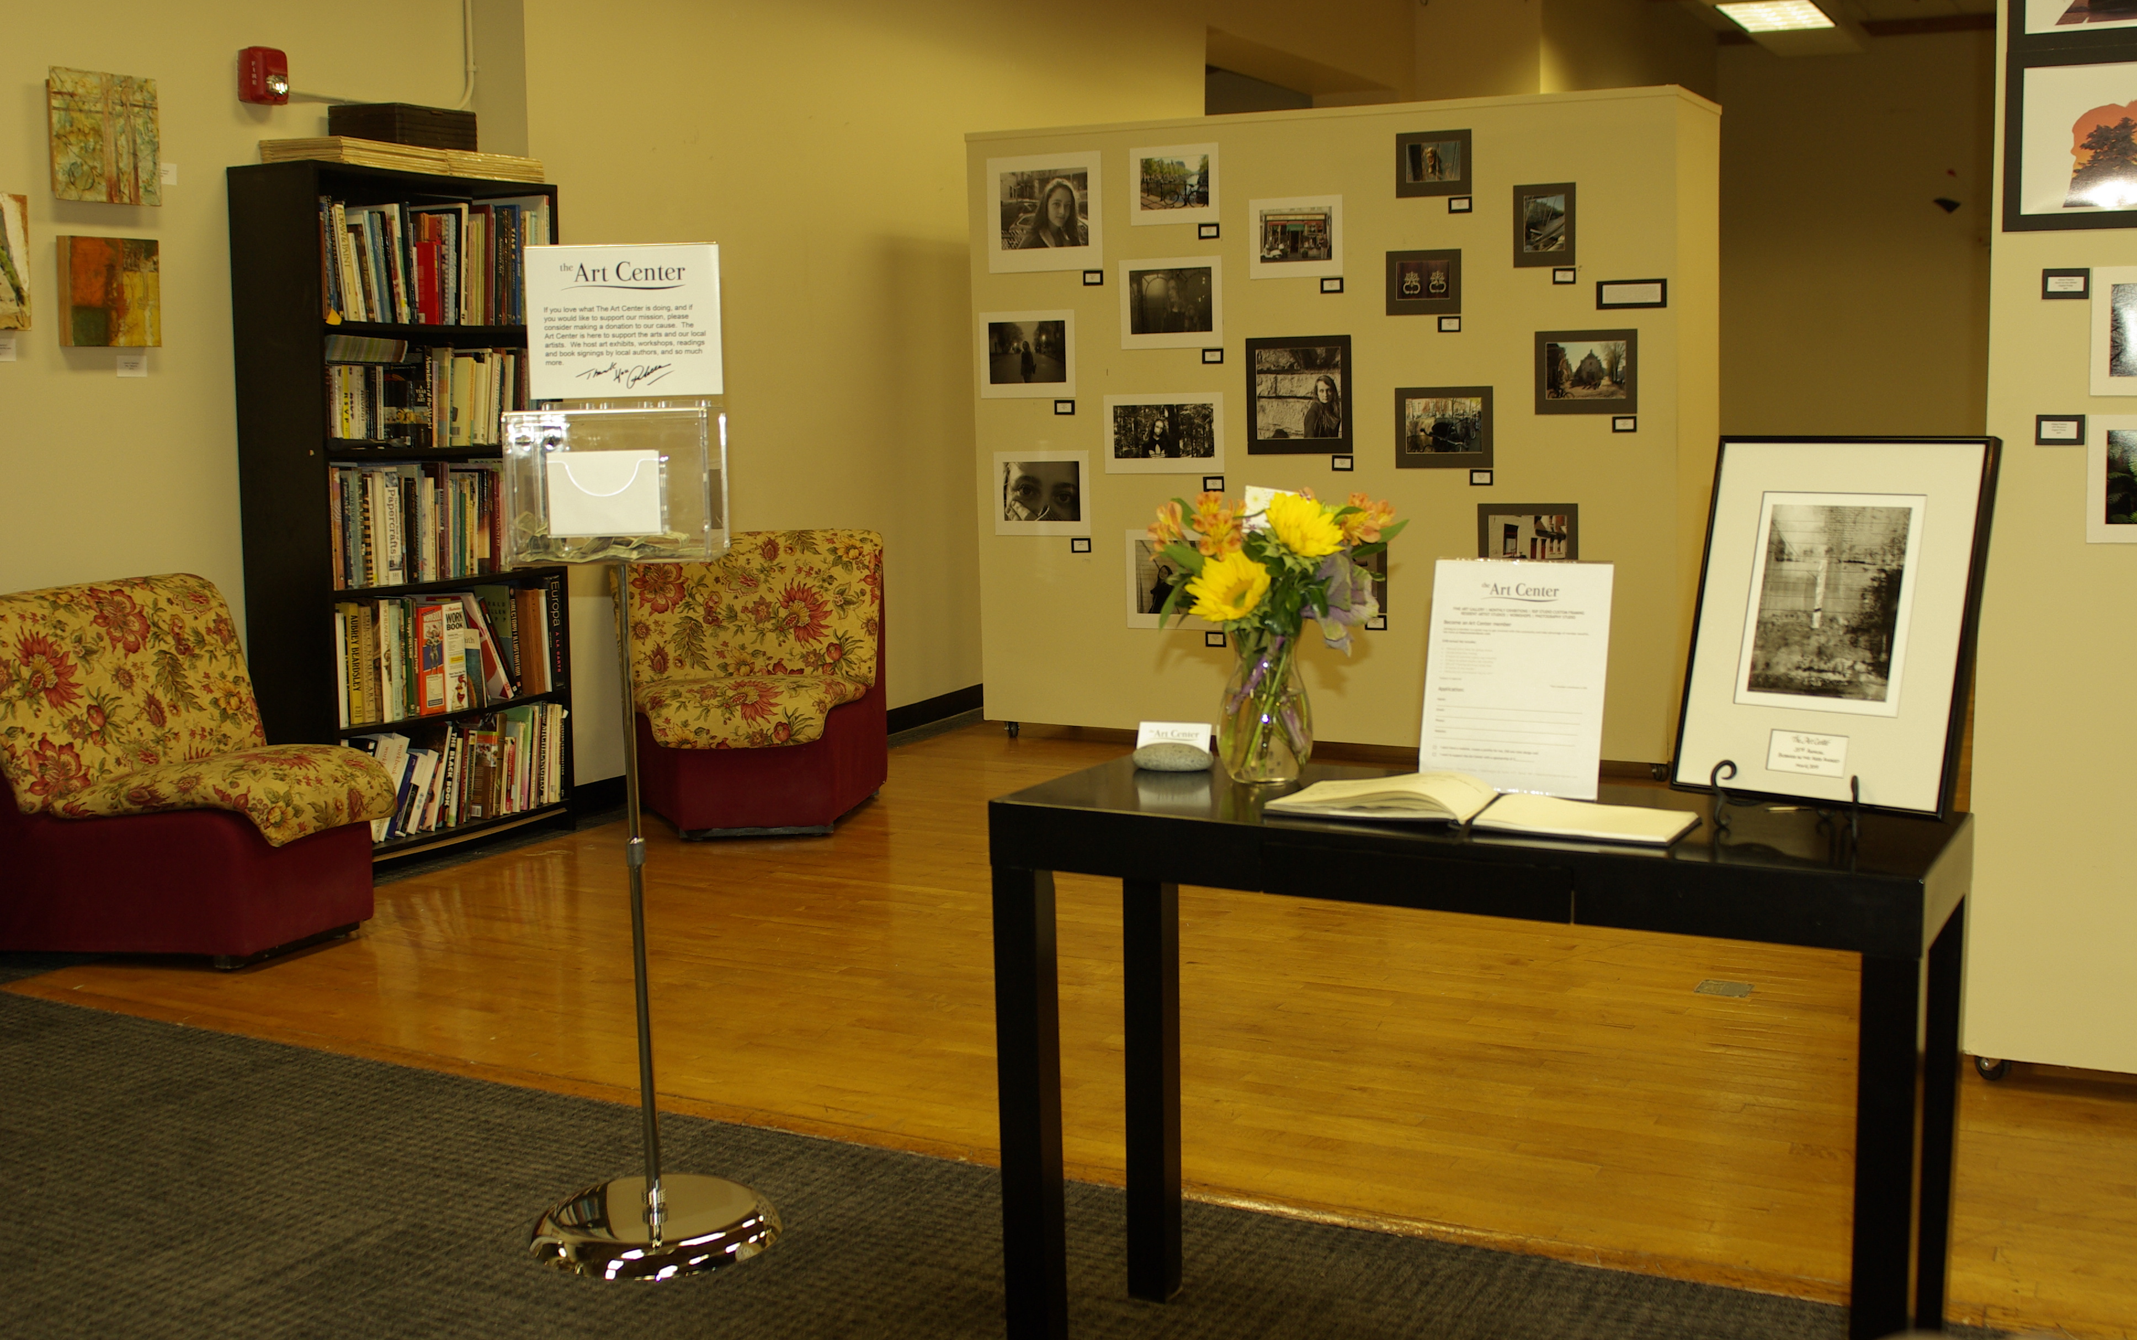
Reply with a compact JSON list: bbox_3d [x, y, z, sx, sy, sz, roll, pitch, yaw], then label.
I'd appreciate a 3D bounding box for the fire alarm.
[{"bbox_3d":[-2.061,-1.522,5.480,0.055,0.132,0.116,3,8,28],"label":"fire alarm"}]

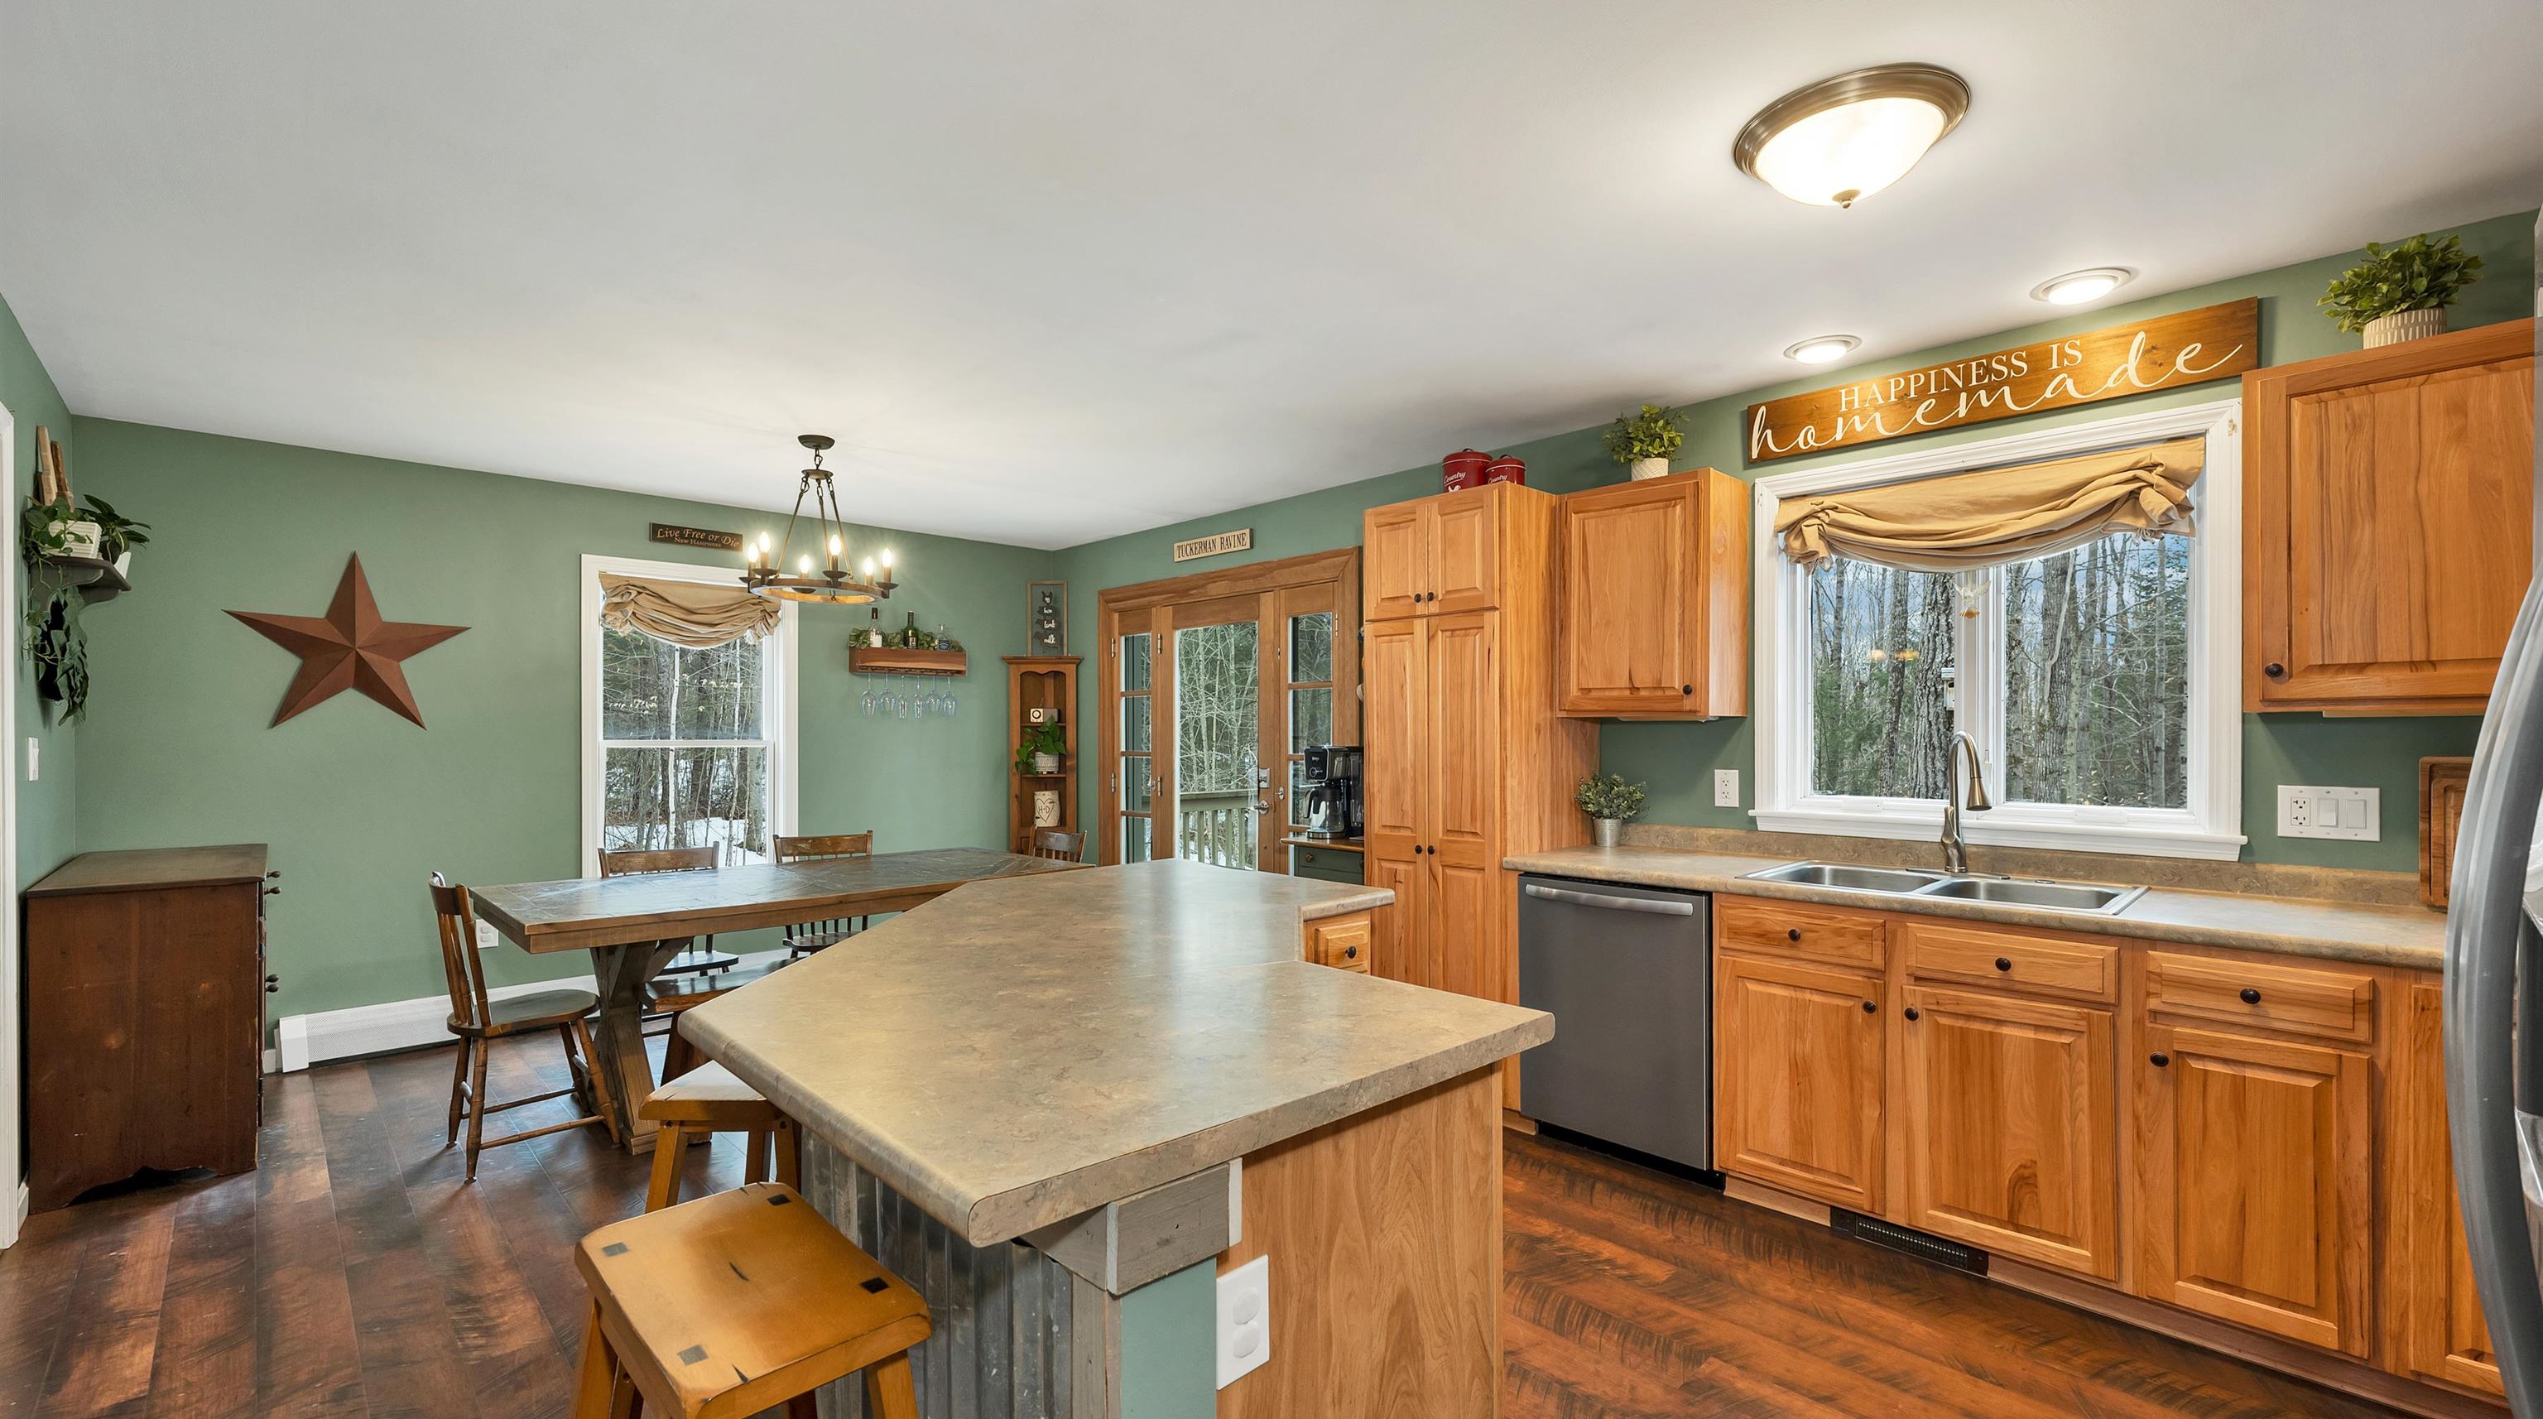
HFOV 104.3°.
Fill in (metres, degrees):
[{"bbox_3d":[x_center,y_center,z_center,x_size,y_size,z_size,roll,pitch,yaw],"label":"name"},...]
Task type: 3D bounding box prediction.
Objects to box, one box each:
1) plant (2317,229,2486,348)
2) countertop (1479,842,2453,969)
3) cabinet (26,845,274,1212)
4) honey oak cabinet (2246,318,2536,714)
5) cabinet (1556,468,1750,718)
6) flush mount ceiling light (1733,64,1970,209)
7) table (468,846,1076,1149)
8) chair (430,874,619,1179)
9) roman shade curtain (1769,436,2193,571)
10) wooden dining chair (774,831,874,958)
[{"bbox_3d":[2.481,-0.883,2.166,0.245,0.240,0.240,-1,-1,45],"label":"plant"},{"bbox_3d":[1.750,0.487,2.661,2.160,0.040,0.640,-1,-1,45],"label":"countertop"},{"bbox_3d":[-3.631,0.961,3.262,1.120,0.875,0.480,-1,-1,45],"label":"cabinet"},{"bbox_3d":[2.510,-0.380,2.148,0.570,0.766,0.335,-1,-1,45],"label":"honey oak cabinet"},{"bbox_3d":[1.280,-0.354,3.344,0.525,0.768,0.330,-1,-1,44],"label":"cabinet"},{"bbox_3d":[1.066,-1.005,1.832,0.370,0.150,0.370,-1,-1,44],"label":"flush mount ceiling light"},{"bbox_3d":[-1.801,1.029,3.807,0.960,0.765,1.880,-1,-1,45],"label":"table"},{"bbox_3d":[-2.369,0.955,3.138,0.415,0.870,0.445,-1,-1,45],"label":"chair"},{"bbox_3d":[1.990,-0.545,2.852,1.020,0.290,0.090,-1,-1,44],"label":"roman shade curtain"},{"bbox_3d":[-1.877,0.984,4.301,0.420,0.880,0.480,1,-1,-39],"label":"wooden dining chair"}]

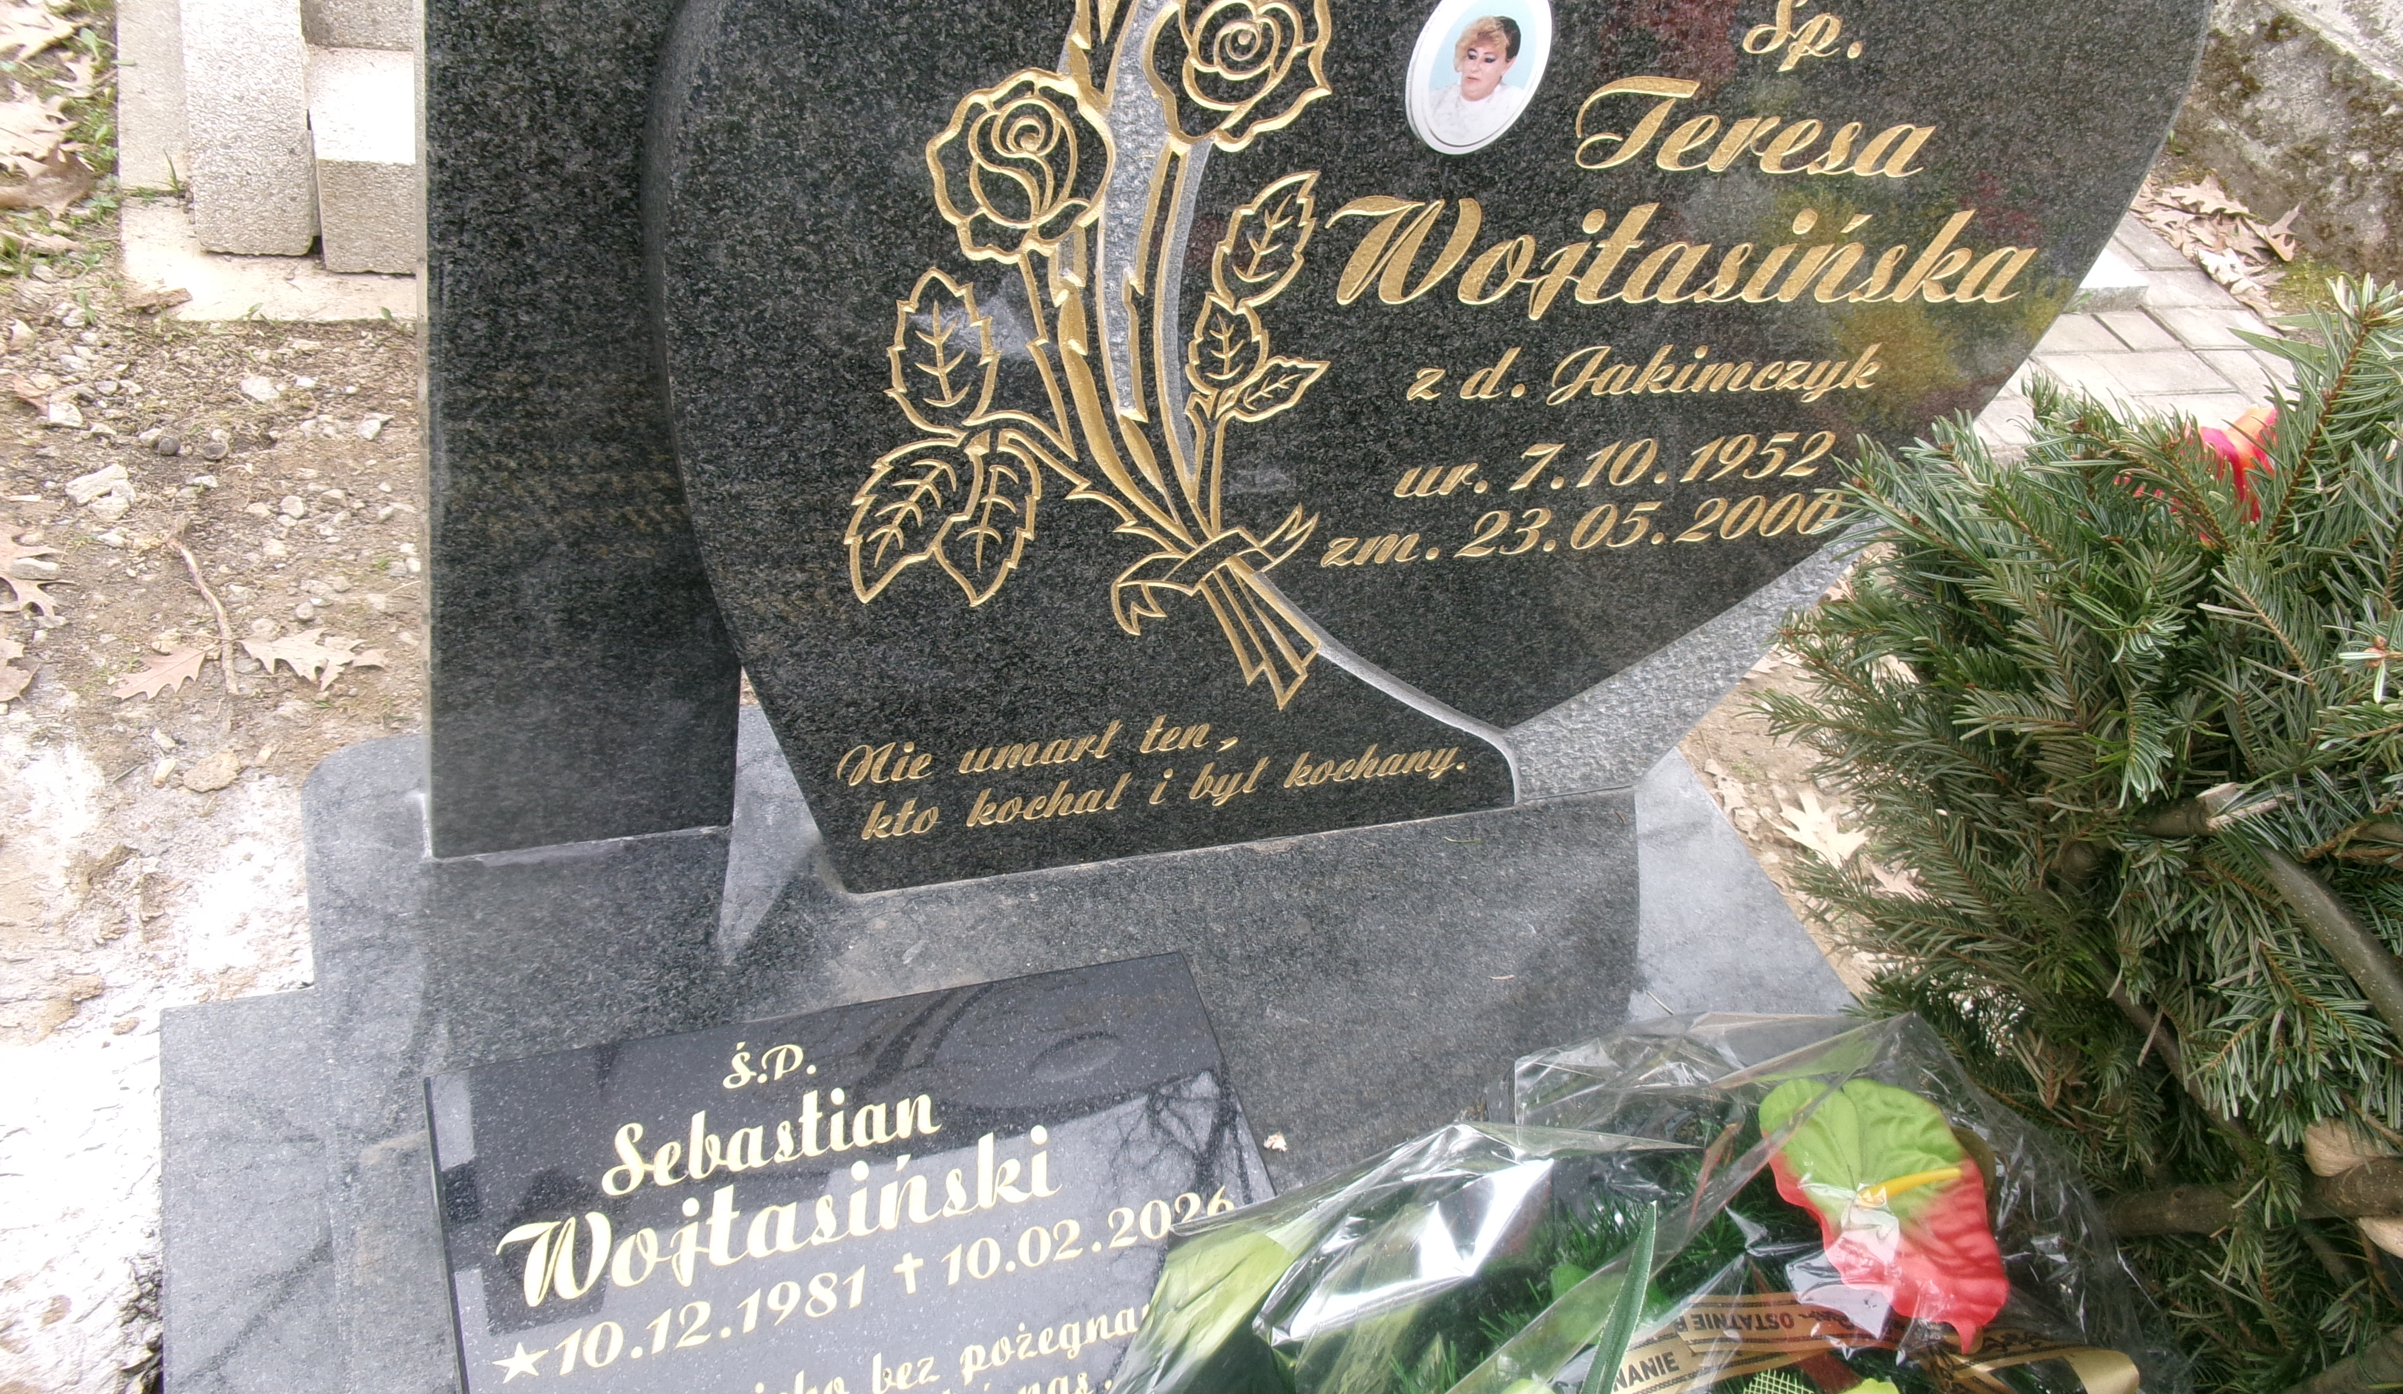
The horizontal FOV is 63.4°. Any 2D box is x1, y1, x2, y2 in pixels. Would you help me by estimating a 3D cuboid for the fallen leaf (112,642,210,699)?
[{"bbox_3d":[-0.801,-0.019,1.503,0.049,0.016,0.081,32,44,18],"label":"fallen leaf"}]

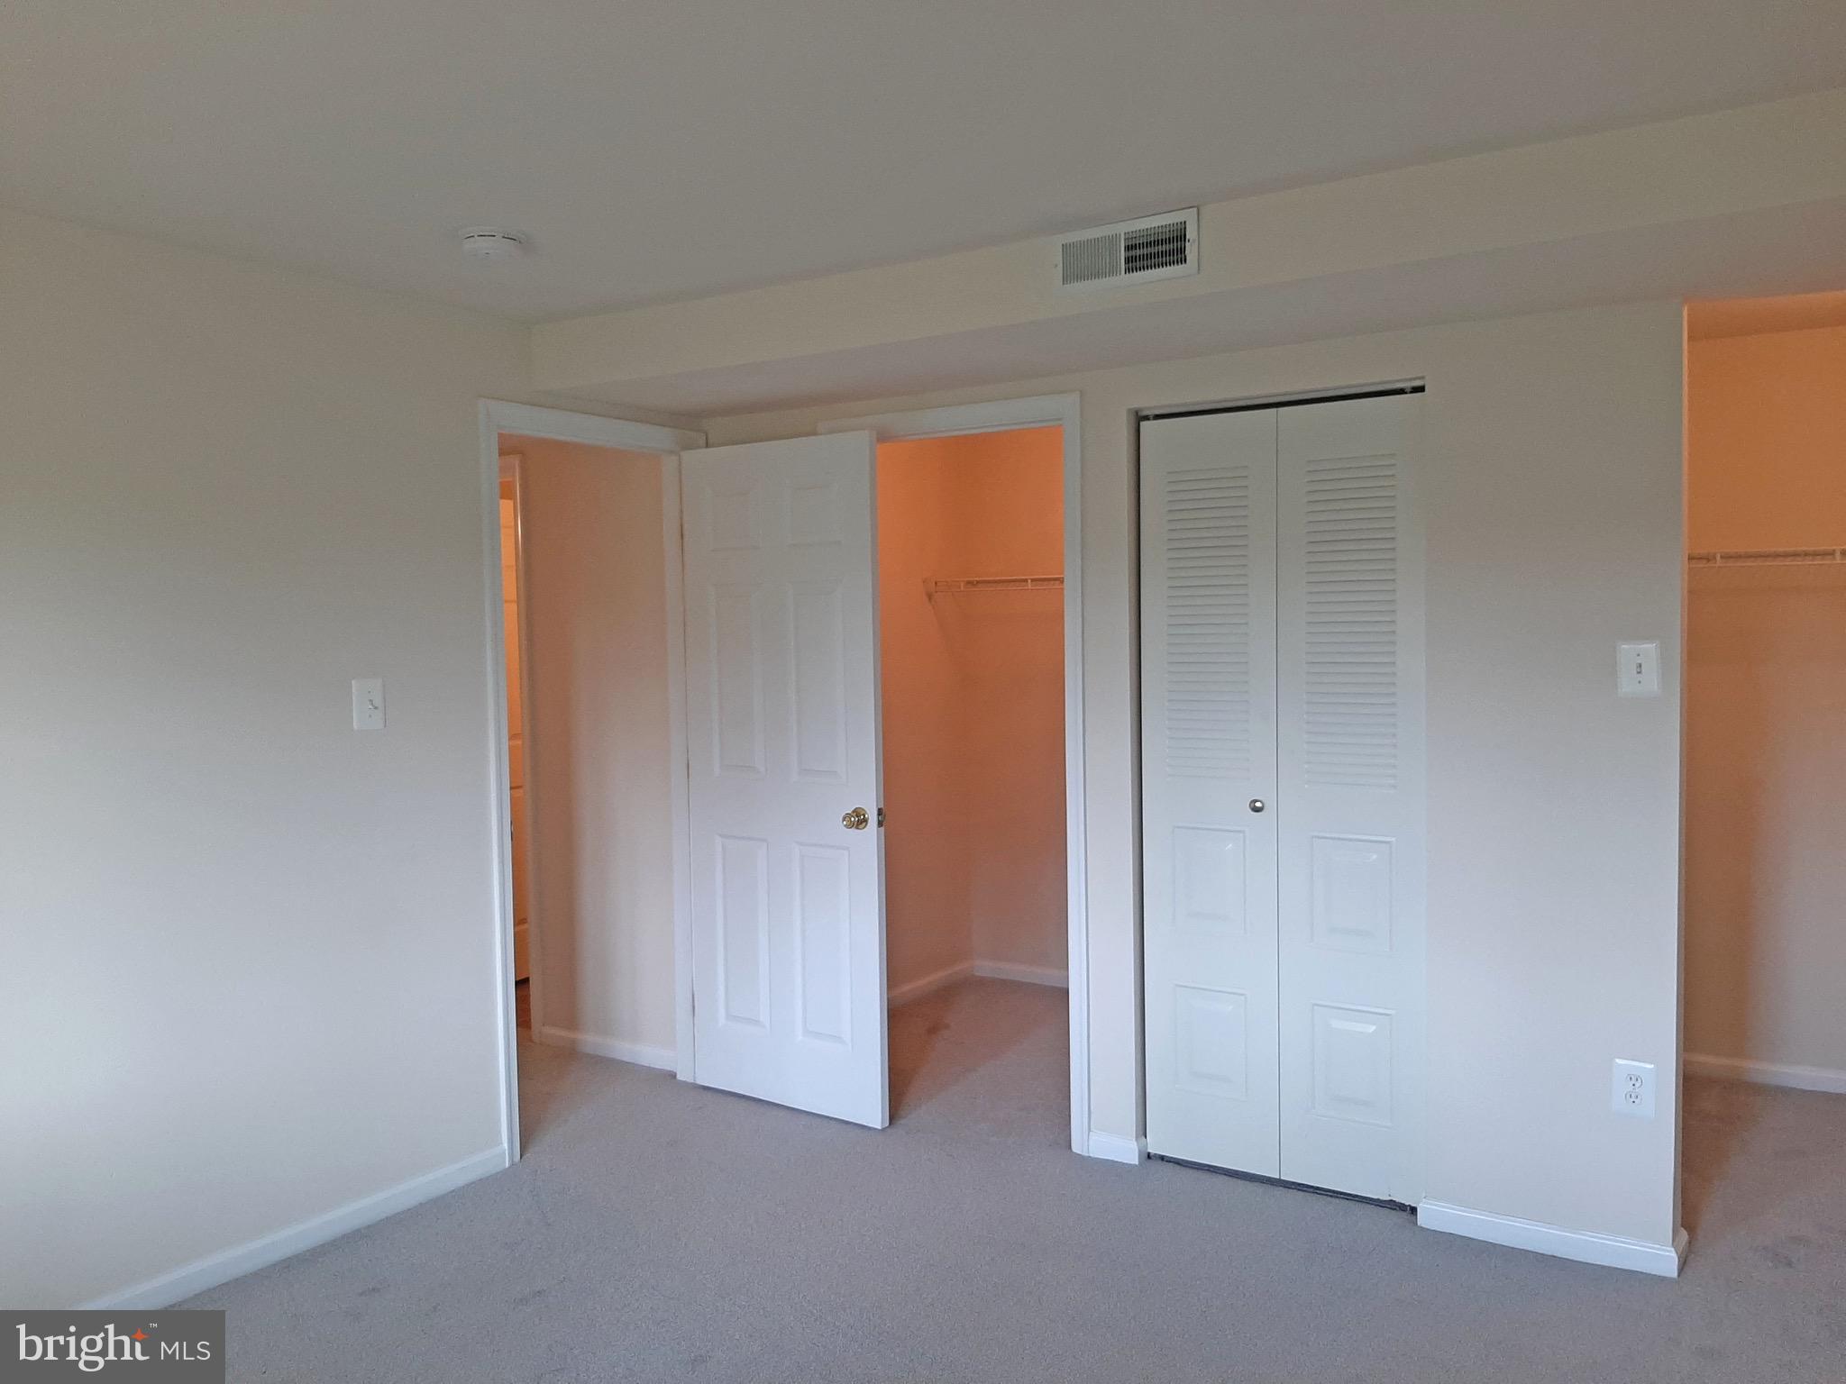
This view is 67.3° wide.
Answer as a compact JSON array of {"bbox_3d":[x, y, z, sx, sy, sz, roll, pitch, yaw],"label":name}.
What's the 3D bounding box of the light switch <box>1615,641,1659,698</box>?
[{"bbox_3d":[1.603,-0.048,3.105,0.080,0.120,0.012,1,3,33],"label":"light switch"}]

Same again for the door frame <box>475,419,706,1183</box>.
[{"bbox_3d":[-0.978,0.239,4.235,0.118,2.141,0.901,1,3,33],"label":"door frame"}]

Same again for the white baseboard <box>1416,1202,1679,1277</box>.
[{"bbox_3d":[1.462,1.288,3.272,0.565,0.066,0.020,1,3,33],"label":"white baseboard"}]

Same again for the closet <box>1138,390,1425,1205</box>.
[{"bbox_3d":[0.929,0.275,3.641,0.761,2.040,0.045,1,3,33],"label":"closet"}]

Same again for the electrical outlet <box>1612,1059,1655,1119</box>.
[{"bbox_3d":[1.616,0.904,3.151,0.080,0.121,0.010,1,3,33],"label":"electrical outlet"}]

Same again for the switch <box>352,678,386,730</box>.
[{"bbox_3d":[-1.397,0.032,3.509,0.012,0.124,0.080,1,3,33],"label":"switch"}]

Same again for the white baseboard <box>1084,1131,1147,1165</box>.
[{"bbox_3d":[0.533,1.274,3.879,0.177,0.067,0.018,1,3,33],"label":"white baseboard"}]

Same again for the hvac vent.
[{"bbox_3d":[0.429,-0.950,2.999,0.345,0.136,0.020,1,3,33],"label":"hvac vent"}]

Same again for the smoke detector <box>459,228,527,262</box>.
[{"bbox_3d":[-0.944,-0.983,3.051,0.143,0.036,0.143,-1,3,0],"label":"smoke detector"}]

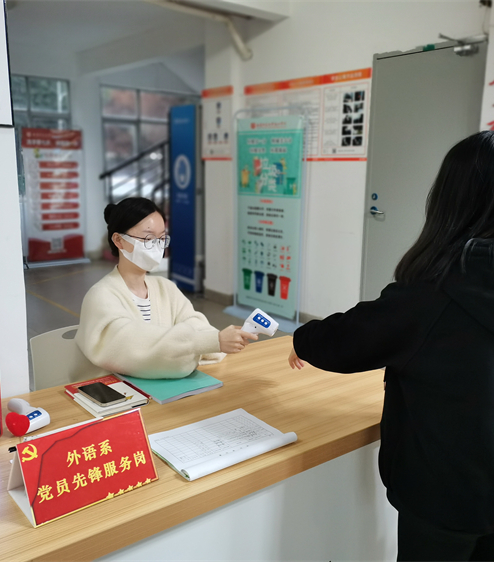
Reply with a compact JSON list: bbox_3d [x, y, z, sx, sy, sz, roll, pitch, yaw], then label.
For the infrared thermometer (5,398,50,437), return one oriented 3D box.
[{"bbox_3d":[-0.586,0.342,1.443,0.160,0.044,0.122,6,12,26],"label":"infrared thermometer"}]

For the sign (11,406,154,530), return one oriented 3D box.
[{"bbox_3d":[-0.334,0.357,1.150,0.260,0.132,0.153,-8,14,-40],"label":"sign"}]

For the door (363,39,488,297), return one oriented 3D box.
[{"bbox_3d":[1.216,-0.502,4.094,0.080,2.223,0.888,-8,14,-40],"label":"door"}]

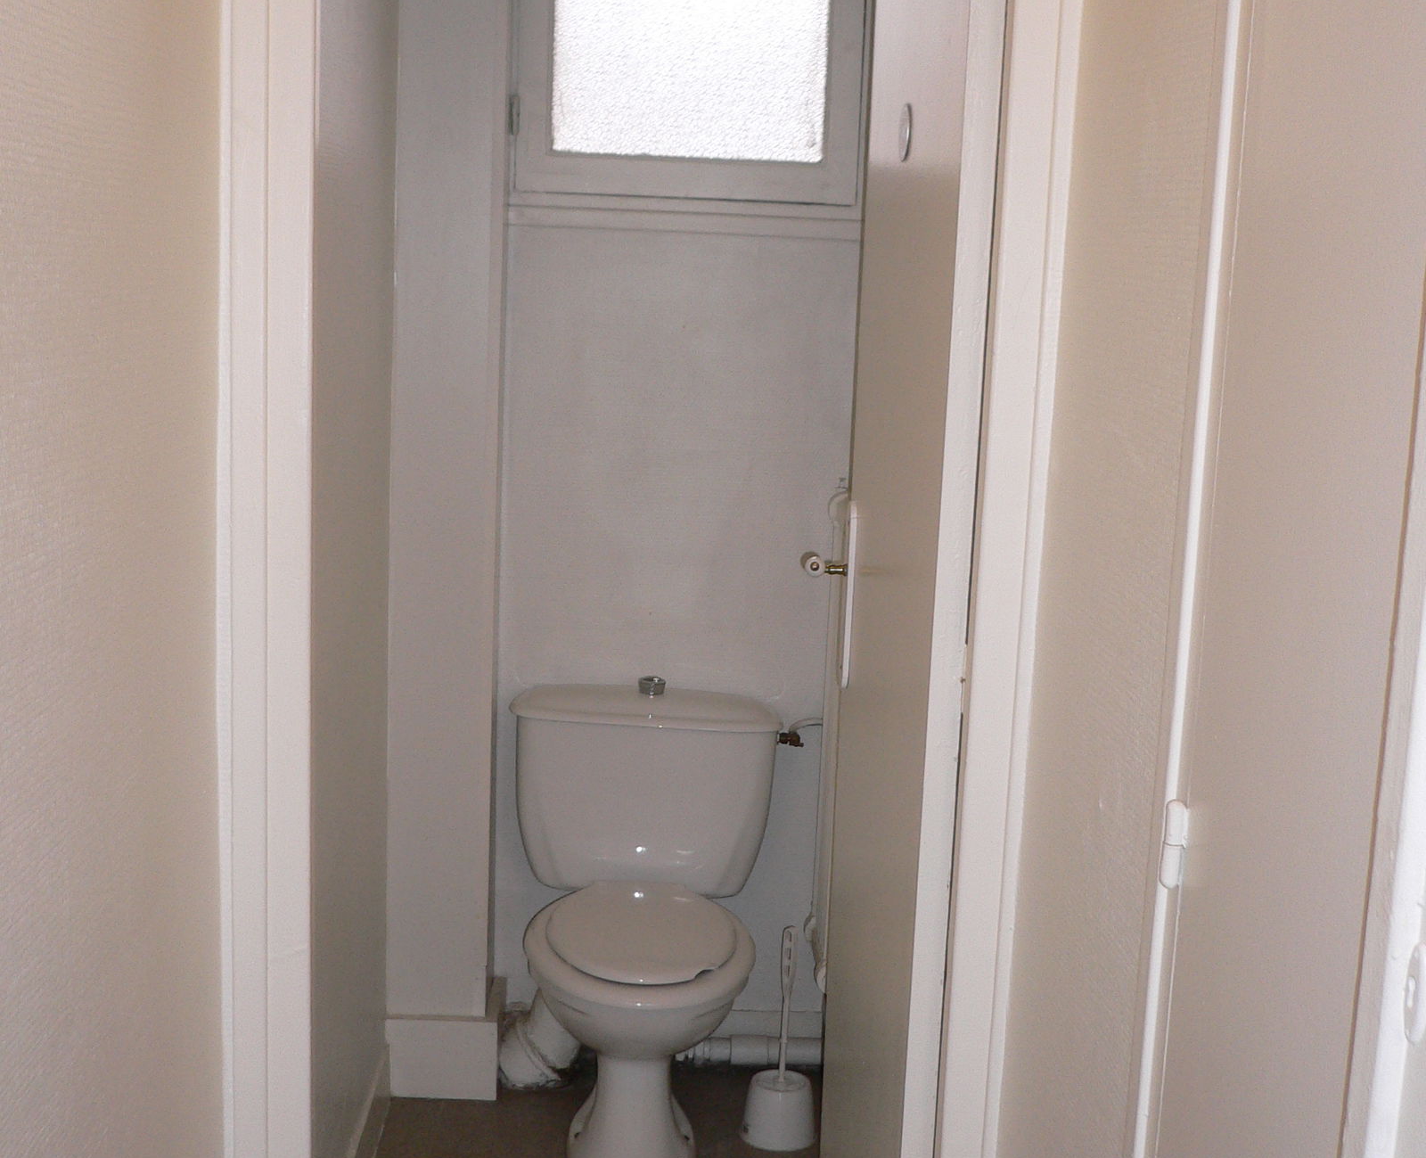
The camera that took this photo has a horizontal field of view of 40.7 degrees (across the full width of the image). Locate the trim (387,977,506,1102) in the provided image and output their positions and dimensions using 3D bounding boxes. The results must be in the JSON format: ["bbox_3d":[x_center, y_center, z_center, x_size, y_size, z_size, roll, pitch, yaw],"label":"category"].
[{"bbox_3d":[-0.457,0.799,3.347,0.186,0.139,0.201,2,10,-2],"label":"trim"}]

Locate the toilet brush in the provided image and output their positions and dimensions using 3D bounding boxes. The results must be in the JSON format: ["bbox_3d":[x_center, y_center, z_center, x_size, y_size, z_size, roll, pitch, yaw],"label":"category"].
[{"bbox_3d":[0.118,0.742,3.161,0.122,0.361,0.122,2,10,-2],"label":"toilet brush"}]

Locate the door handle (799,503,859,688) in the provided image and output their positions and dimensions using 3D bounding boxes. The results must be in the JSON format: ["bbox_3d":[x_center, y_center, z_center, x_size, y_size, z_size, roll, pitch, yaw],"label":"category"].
[{"bbox_3d":[0.149,0.026,2.466,0.077,0.248,0.131,2,10,-3],"label":"door handle"}]

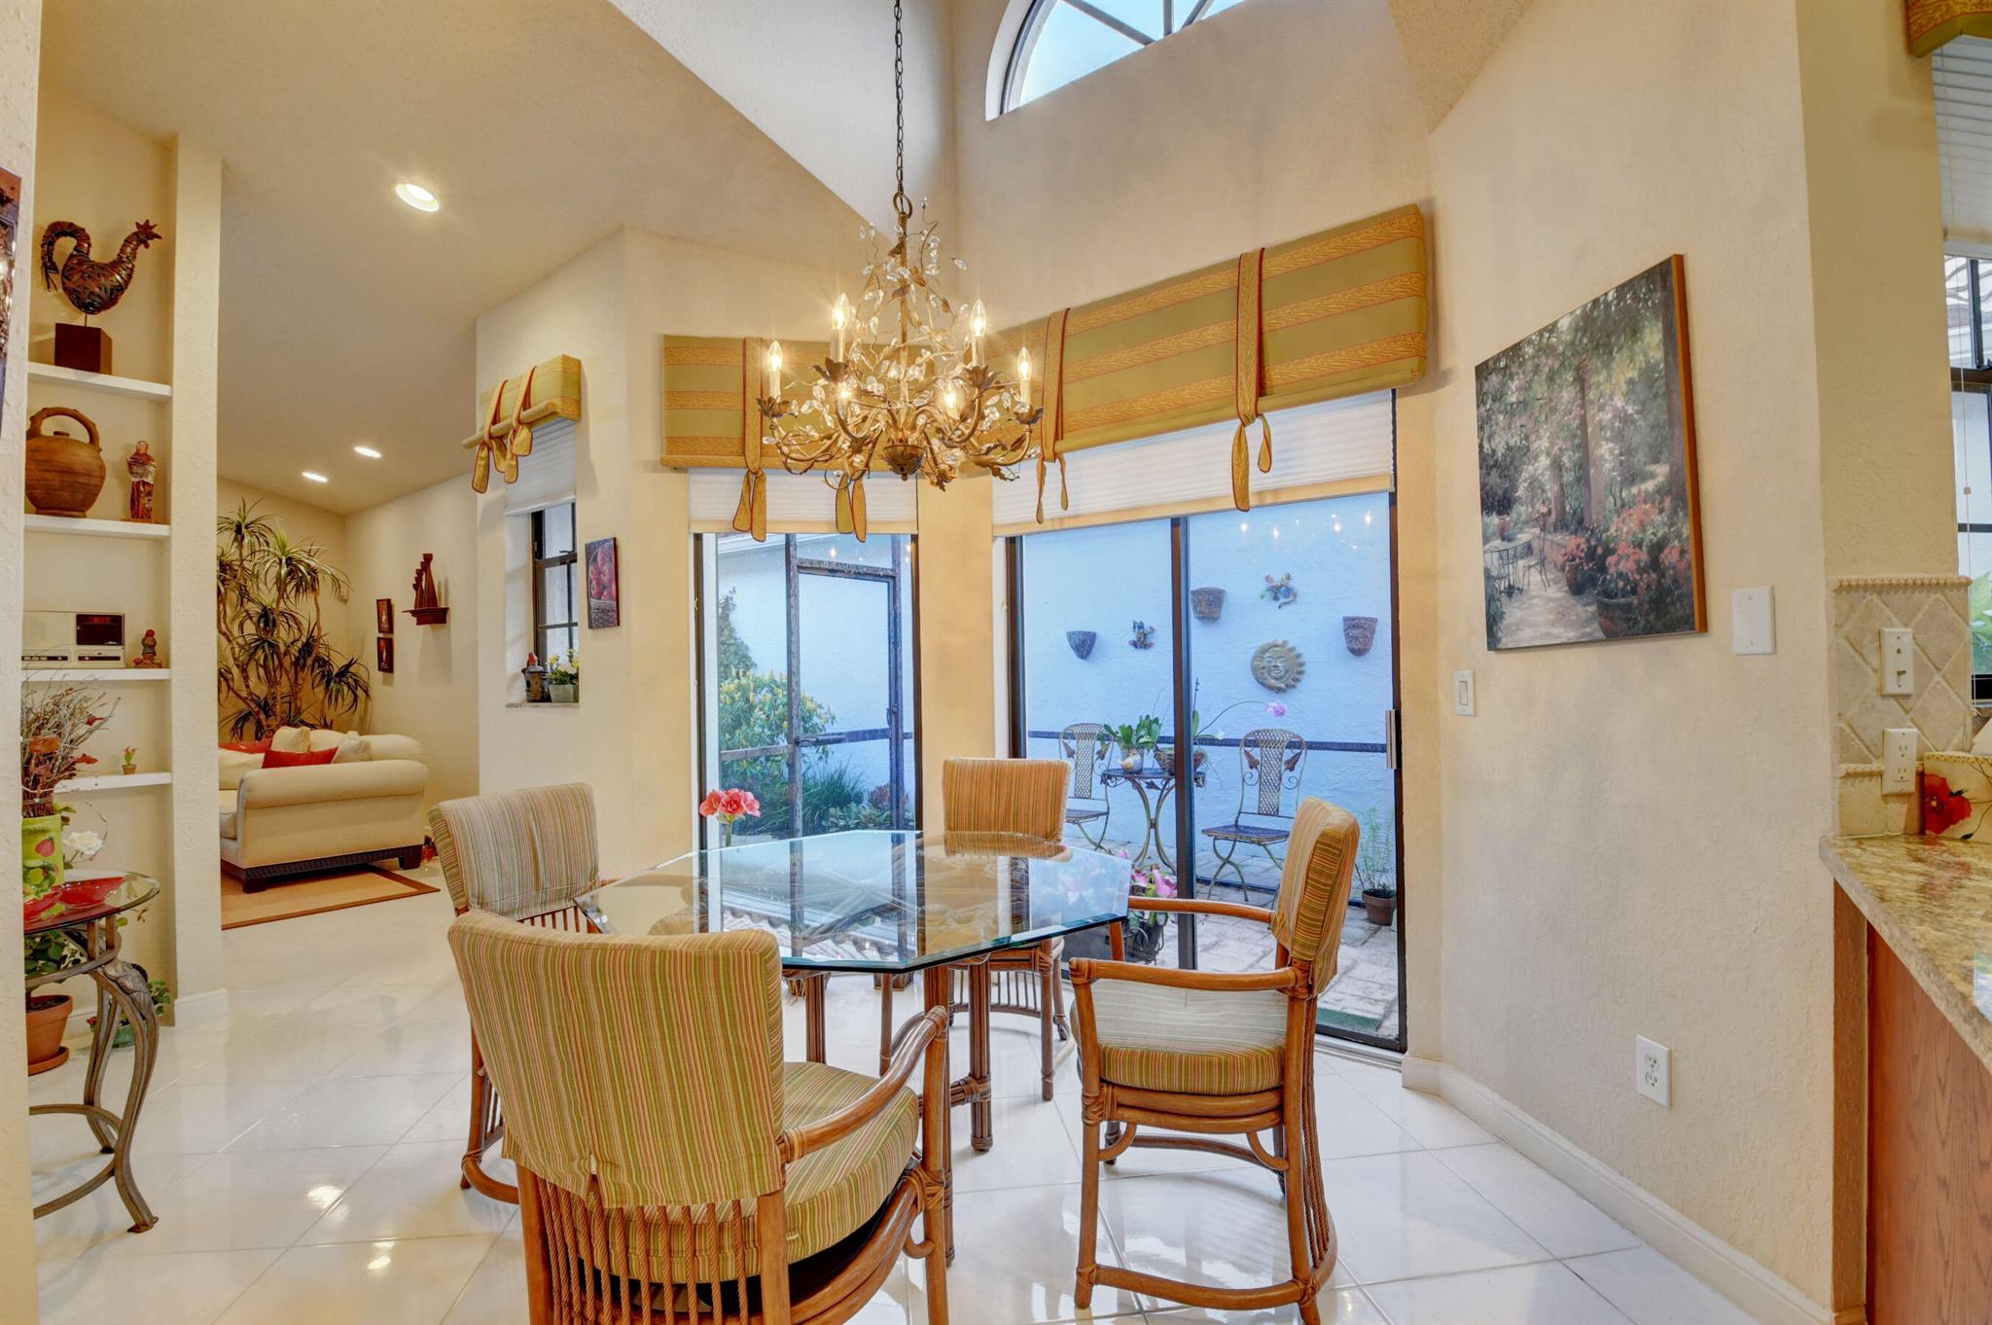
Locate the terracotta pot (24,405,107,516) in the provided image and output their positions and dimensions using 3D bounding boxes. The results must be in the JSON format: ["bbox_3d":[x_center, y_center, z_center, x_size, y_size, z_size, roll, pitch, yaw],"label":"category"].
[{"bbox_3d":[-3.214,-0.693,2.860,0.200,0.385,0.205,-2,-2,43],"label":"terracotta pot"}]

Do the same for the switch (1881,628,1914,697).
[{"bbox_3d":[1.549,0.001,1.425,0.071,0.115,0.011,-1,-1,-10],"label":"switch"}]

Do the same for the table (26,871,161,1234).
[{"bbox_3d":[-2.231,0.902,1.841,0.840,0.720,0.520,-2,-2,37],"label":"table"}]

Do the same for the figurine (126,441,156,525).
[{"bbox_3d":[-3.039,-0.640,2.950,0.085,0.295,0.090,-2,-2,43],"label":"figurine"}]

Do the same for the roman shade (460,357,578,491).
[{"bbox_3d":[-2.269,-1.091,3.941,0.850,0.510,0.160,-2,-2,36],"label":"roman shade"}]

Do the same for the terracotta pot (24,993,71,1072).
[{"bbox_3d":[-3.161,1.225,2.725,0.220,0.200,0.220,-1,-1,39],"label":"terracotta pot"}]

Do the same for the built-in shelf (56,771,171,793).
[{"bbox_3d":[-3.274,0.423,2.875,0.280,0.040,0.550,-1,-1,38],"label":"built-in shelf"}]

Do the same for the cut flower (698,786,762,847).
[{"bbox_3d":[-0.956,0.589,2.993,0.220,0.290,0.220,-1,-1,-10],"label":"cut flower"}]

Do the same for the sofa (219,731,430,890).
[{"bbox_3d":[-5.016,0.955,5.919,2.150,0.880,0.970,-1,-1,38],"label":"sofa"}]

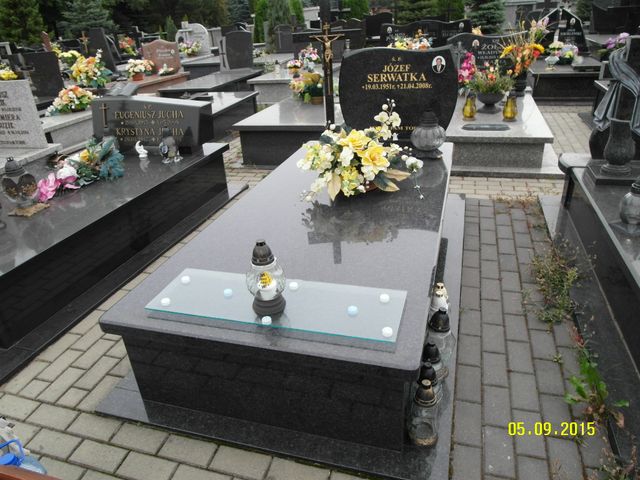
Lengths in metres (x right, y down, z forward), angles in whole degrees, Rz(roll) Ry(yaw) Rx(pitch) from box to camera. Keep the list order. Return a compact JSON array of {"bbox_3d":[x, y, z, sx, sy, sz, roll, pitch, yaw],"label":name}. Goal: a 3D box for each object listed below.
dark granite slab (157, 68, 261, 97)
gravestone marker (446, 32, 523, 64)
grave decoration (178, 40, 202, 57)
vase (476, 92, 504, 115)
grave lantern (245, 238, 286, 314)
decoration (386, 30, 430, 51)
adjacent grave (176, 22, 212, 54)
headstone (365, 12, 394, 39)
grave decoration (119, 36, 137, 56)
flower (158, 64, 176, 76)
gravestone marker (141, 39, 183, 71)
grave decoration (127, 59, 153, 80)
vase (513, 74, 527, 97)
[{"bbox_3d":[-1.970,-2.920,8.504,1.010,0.343,2.222,5,29,17],"label":"dark granite slab"},{"bbox_3d":[1.887,-2.010,5.068,0.860,0.650,0.130,5,28,17],"label":"gravestone marker"},{"bbox_3d":[-3.656,-5.365,12.430,0.550,0.400,0.420,5,29,17],"label":"grave decoration"},{"bbox_3d":[1.756,-1.411,4.570,0.313,0.202,0.313,5,29,17],"label":"vase"},{"bbox_3d":[-0.167,0.108,1.351,0.124,0.243,0.124,5,28,17],"label":"grave lantern"},{"bbox_3d":[1.547,-3.411,7.852,0.750,0.450,0.450,5,29,17],"label":"decoration"},{"bbox_3d":[-3.591,-5.725,12.672,1.161,0.858,0.182,5,29,17],"label":"adjacent grave"},{"bbox_3d":[1.686,-6.032,12.568,0.750,0.700,0.130,5,28,17],"label":"headstone"},{"bbox_3d":[-6.302,-6.396,14.648,0.540,0.580,0.480,5,28,17],"label":"grave decoration"},{"bbox_3d":[-3.072,-3.415,8.938,0.340,0.220,0.270,5,29,17],"label":"flower"},{"bbox_3d":[-3.323,-3.864,9.315,0.820,0.630,0.140,5,28,17],"label":"gravestone marker"},{"bbox_3d":[-3.339,-3.177,8.288,0.480,0.370,0.430,5,28,17],"label":"grave decoration"},{"bbox_3d":[2.173,-1.676,4.815,0.135,0.240,0.135,5,28,17],"label":"vase"}]

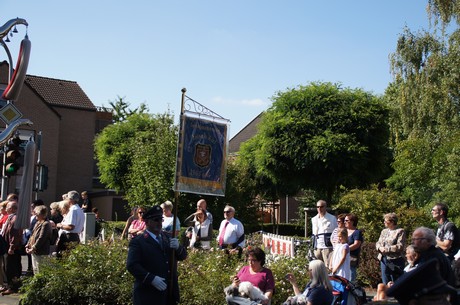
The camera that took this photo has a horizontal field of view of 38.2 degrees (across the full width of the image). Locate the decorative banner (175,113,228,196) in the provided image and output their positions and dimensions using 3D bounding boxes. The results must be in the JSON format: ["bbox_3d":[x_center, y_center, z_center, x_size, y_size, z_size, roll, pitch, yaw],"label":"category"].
[{"bbox_3d":[-0.327,0.023,7.750,0.710,0.930,0.060,9,-11,-37],"label":"decorative banner"}]

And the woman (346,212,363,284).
[{"bbox_3d":[2.019,1.820,10.894,0.320,1.630,0.470,7,-10,-41],"label":"woman"}]

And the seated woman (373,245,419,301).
[{"bbox_3d":[1.958,1.646,7.800,0.800,1.150,0.550,7,-9,-38],"label":"seated woman"}]

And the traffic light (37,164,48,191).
[{"bbox_3d":[-4.021,0.550,14.300,0.270,0.560,0.250,2,-8,-6],"label":"traffic light"}]

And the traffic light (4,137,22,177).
[{"bbox_3d":[-4.439,0.088,13.600,0.280,0.820,0.350,5,-9,-30],"label":"traffic light"}]

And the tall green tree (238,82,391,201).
[{"bbox_3d":[2.190,0.780,17.155,4.100,5.300,4.100,1,-7,0],"label":"tall green tree"}]

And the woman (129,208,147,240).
[{"bbox_3d":[-1.700,1.819,12.194,0.480,1.630,0.320,2,-8,-12],"label":"woman"}]

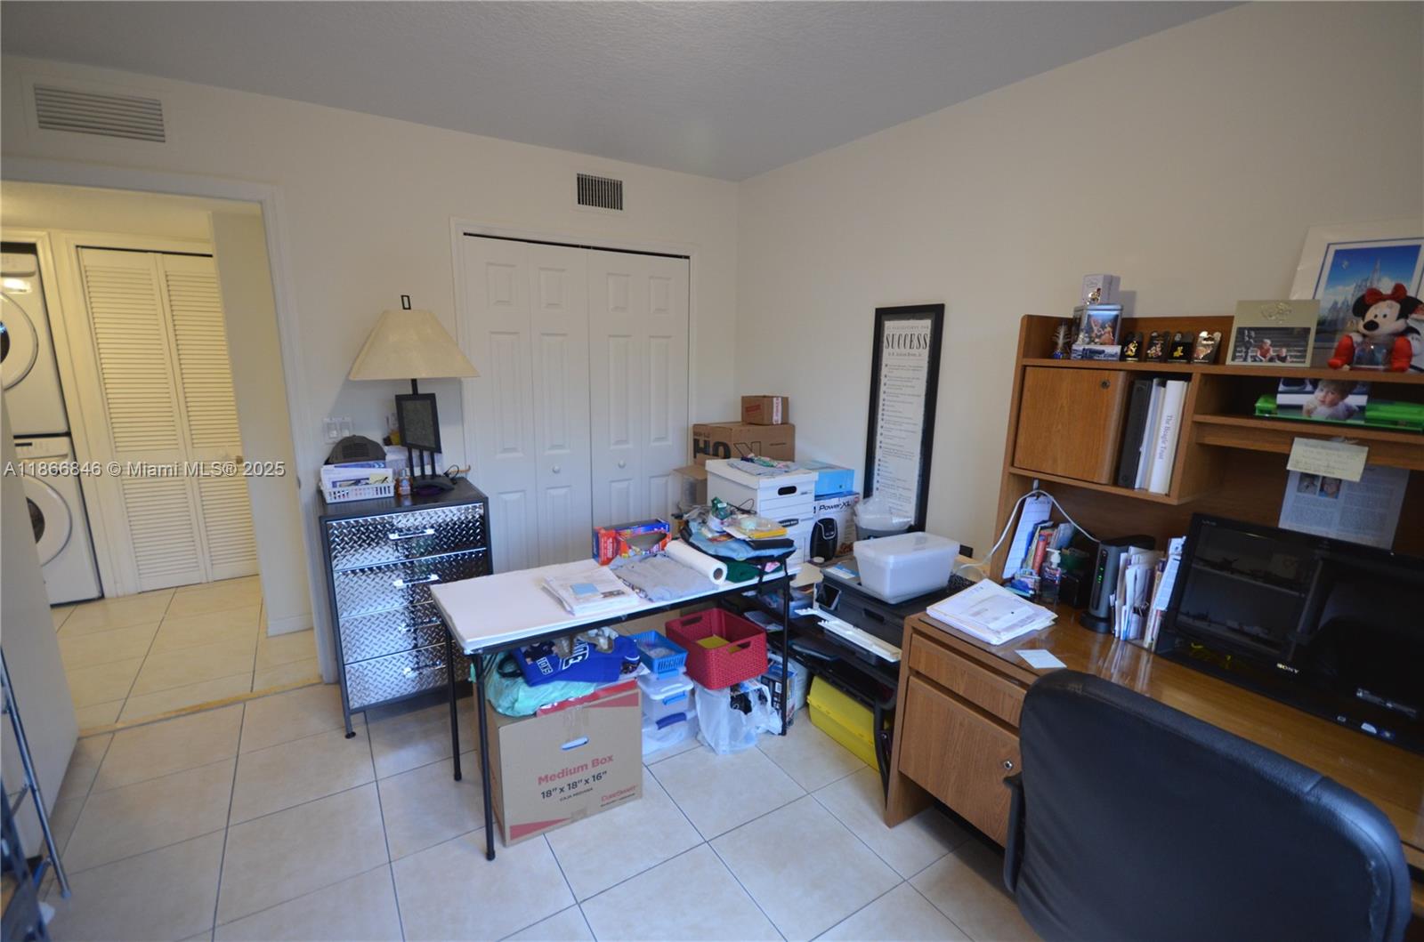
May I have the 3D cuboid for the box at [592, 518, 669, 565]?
[{"bbox_3d":[-0.324,0.277,2.365,0.300,0.135,0.090,-6,14,-32],"label":"box"}]

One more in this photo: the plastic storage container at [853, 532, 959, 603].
[{"bbox_3d":[0.732,0.359,2.244,0.360,0.174,0.190,-5,14,-28],"label":"plastic storage container"}]

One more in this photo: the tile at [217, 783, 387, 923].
[{"bbox_3d":[-1.271,1.170,1.857,0.420,0.010,0.405,-7,14,-34],"label":"tile"}]

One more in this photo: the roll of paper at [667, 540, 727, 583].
[{"bbox_3d":[-0.053,0.331,2.246,0.080,0.080,0.330,-5,13,-28],"label":"roll of paper"}]

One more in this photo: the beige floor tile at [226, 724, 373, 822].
[{"bbox_3d":[-1.496,1.097,2.180,0.422,0.010,0.400,-7,14,-34],"label":"beige floor tile"}]

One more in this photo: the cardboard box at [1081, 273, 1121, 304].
[{"bbox_3d":[1.105,-0.508,1.683,0.080,0.090,0.057,-6,13,-32],"label":"cardboard box"}]

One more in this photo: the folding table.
[{"bbox_3d":[-0.326,0.740,2.237,1.215,0.725,0.490,-6,14,-32],"label":"folding table"}]

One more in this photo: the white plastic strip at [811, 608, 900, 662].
[{"bbox_3d":[0.505,0.582,2.152,0.075,0.035,0.440,-6,14,-32],"label":"white plastic strip"}]

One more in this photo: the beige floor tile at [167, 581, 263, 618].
[{"bbox_3d":[-2.983,0.775,3.556,0.435,0.010,0.450,-7,15,-32],"label":"beige floor tile"}]

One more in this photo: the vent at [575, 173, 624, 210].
[{"bbox_3d":[-0.560,-1.415,3.007,0.245,0.143,0.020,-6,13,-32],"label":"vent"}]

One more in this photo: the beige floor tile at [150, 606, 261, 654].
[{"bbox_3d":[-2.741,0.861,3.230,0.435,0.012,0.435,-6,13,-34],"label":"beige floor tile"}]

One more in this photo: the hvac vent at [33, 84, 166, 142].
[{"bbox_3d":[-2.084,-1.220,2.023,0.312,0.132,0.025,-7,15,-32],"label":"hvac vent"}]

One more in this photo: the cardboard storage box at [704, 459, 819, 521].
[{"bbox_3d":[0.214,0.113,2.638,0.315,0.255,0.400,-6,13,-32],"label":"cardboard storage box"}]

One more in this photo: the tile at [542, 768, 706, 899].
[{"bbox_3d":[-0.310,1.174,1.955,0.430,0.012,0.430,-6,13,-33],"label":"tile"}]

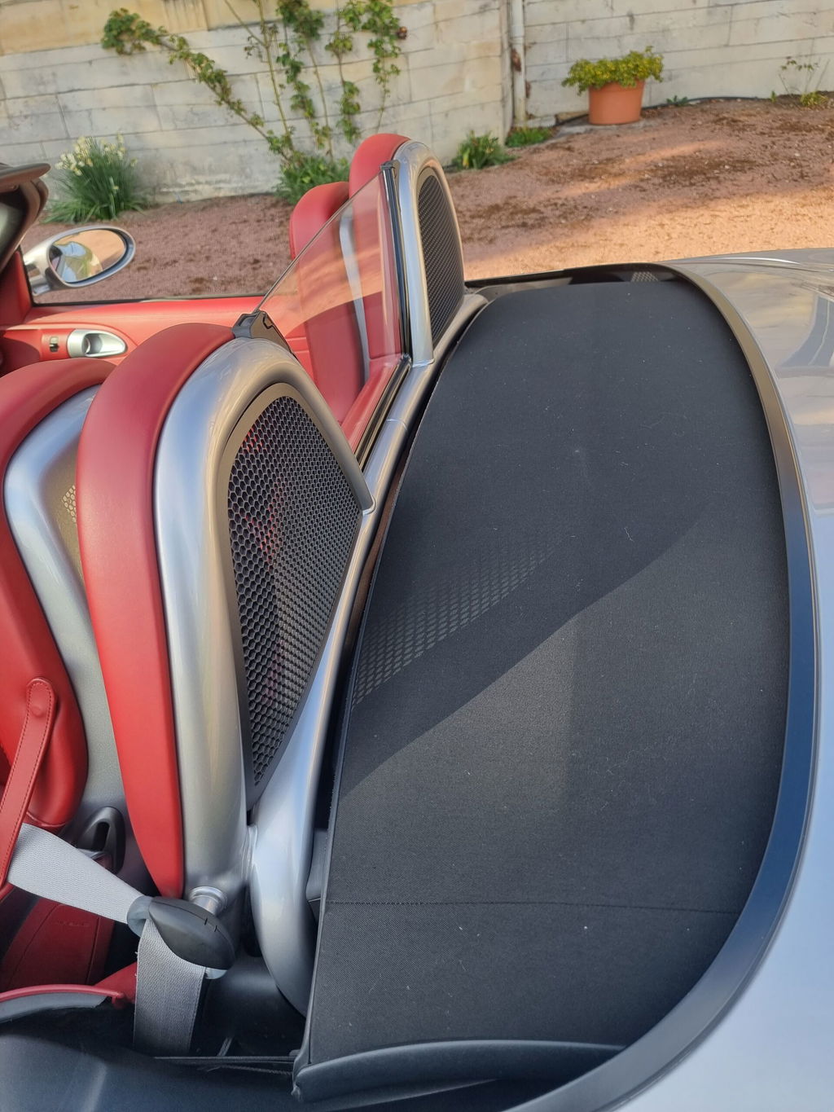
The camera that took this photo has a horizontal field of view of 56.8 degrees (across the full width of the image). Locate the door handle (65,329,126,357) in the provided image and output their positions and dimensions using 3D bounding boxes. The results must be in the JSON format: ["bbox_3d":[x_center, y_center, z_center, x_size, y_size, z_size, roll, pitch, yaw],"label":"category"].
[{"bbox_3d":[-0.744,-0.495,1.790,0.150,0.064,0.045,2,39,13],"label":"door handle"}]

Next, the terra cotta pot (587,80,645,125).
[{"bbox_3d":[1.512,-3.477,5.871,0.420,0.280,0.420,-5,38,4],"label":"terra cotta pot"}]

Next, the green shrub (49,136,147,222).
[{"bbox_3d":[-2.246,-2.631,5.321,0.600,0.500,0.520,-5,38,4],"label":"green shrub"}]

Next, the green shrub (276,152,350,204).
[{"bbox_3d":[-0.696,-2.504,5.039,0.480,0.290,0.380,-5,38,4],"label":"green shrub"}]

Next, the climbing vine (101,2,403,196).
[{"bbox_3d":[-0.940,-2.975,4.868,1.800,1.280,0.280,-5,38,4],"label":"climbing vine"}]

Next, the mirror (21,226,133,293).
[{"bbox_3d":[-0.830,-0.723,1.880,0.130,0.155,0.260,23,48,33],"label":"mirror"}]

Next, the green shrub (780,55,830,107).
[{"bbox_3d":[2.875,-3.511,5.694,0.350,0.330,0.250,-5,38,4],"label":"green shrub"}]

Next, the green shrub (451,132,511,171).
[{"bbox_3d":[0.443,-2.781,5.253,0.400,0.210,0.340,-5,38,4],"label":"green shrub"}]

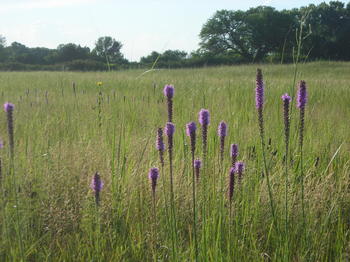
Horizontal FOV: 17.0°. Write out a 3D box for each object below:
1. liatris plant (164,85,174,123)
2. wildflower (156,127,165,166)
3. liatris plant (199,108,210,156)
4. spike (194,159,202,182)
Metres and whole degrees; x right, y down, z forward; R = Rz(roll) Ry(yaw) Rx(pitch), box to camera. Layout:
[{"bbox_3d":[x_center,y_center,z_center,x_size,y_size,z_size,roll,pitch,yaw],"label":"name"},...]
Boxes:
[{"bbox_3d":[-0.025,-0.119,5.200,0.047,0.175,0.046,0,3,0],"label":"liatris plant"},{"bbox_3d":[-0.059,0.071,4.900,0.036,0.164,0.035,0,3,0],"label":"wildflower"},{"bbox_3d":[0.128,0.006,5.000,0.048,0.200,0.047,0,3,0],"label":"liatris plant"},{"bbox_3d":[0.109,0.185,5.500,0.038,0.113,0.037,0,3,0],"label":"spike"}]

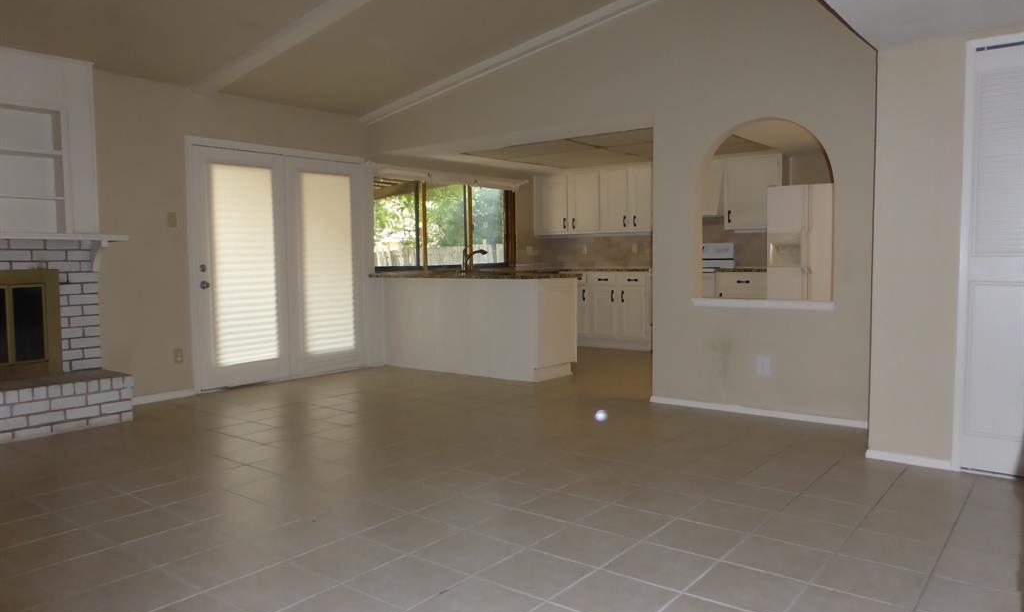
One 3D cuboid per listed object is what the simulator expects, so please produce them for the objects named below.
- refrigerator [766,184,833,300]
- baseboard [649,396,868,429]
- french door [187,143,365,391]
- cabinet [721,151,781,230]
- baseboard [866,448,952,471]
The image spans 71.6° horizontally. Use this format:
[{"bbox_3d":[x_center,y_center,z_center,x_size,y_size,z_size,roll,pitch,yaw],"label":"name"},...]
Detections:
[{"bbox_3d":[3.119,-0.299,7.102,0.890,1.750,0.790,2,4,38],"label":"refrigerator"},{"bbox_3d":[1.649,0.715,4.820,1.525,0.047,0.020,2,4,38],"label":"baseboard"},{"bbox_3d":[-2.061,-0.359,6.515,0.080,2.090,1.800,2,4,38],"label":"french door"},{"bbox_3d":[2.676,-1.228,7.726,0.610,0.780,0.320,2,4,38],"label":"cabinet"},{"bbox_3d":[2.018,0.783,3.622,0.395,0.047,0.020,2,4,38],"label":"baseboard"}]

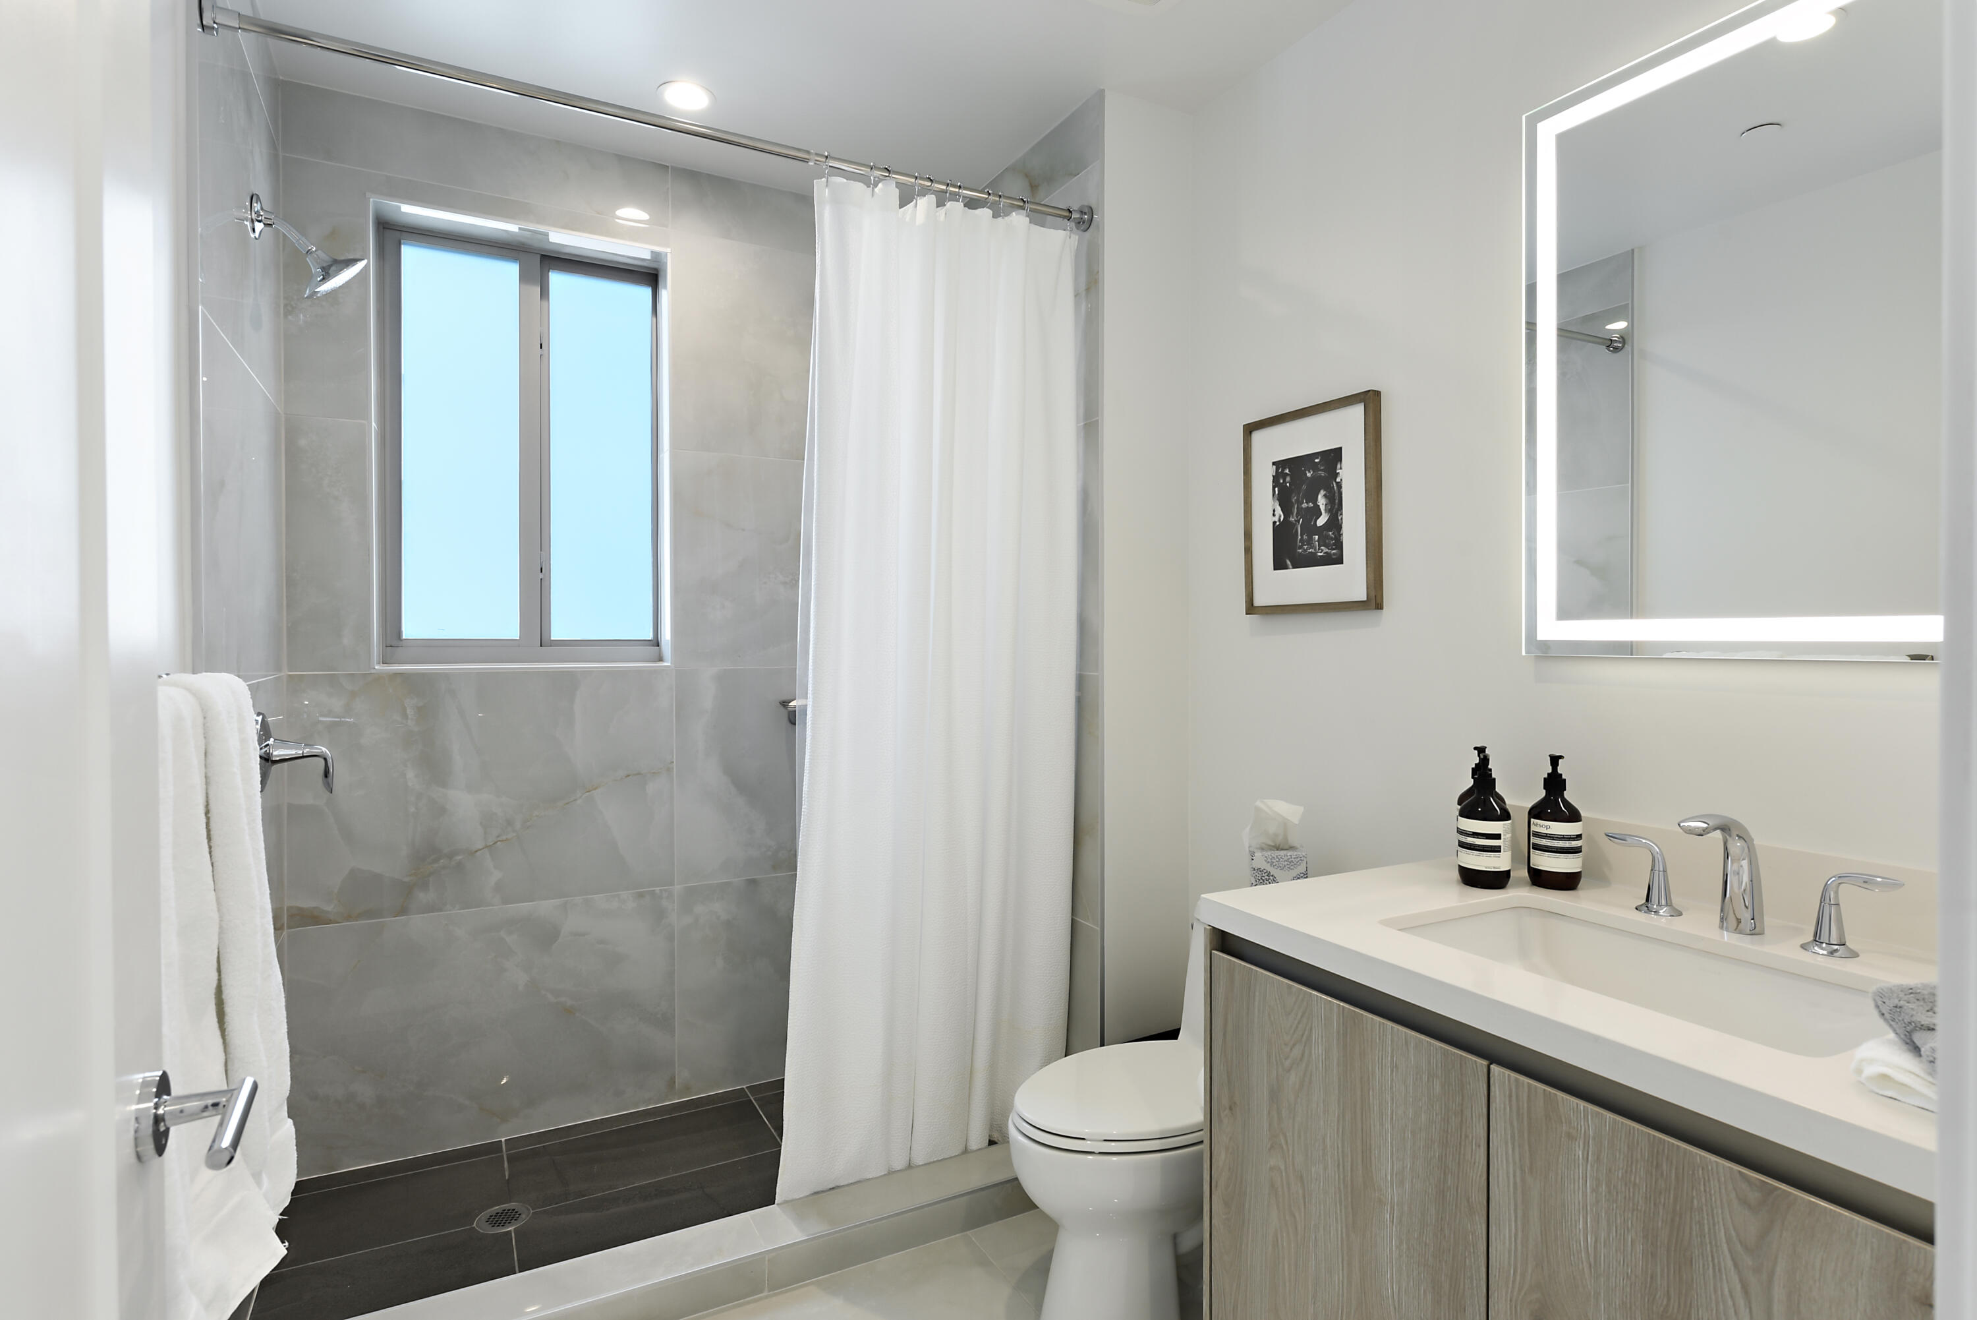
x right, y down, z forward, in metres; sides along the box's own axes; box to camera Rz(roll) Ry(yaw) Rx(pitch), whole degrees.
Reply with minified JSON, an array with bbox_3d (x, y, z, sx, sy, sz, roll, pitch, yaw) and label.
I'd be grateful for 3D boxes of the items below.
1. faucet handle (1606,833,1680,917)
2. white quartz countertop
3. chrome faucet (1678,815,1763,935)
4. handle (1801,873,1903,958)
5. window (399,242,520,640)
[{"bbox_3d":[0.946,0.308,1.507,0.058,0.100,0.103,-1,1,-28],"label":"faucet handle"},{"bbox_3d":[0.820,0.384,1.288,0.620,0.043,0.970,-1,1,-28],"label":"white quartz countertop"},{"bbox_3d":[0.952,0.279,1.356,0.157,0.157,0.047,-1,1,-28],"label":"chrome faucet"},{"bbox_3d":[1.046,0.309,1.263,0.057,0.100,0.100,-1,1,-28],"label":"handle"},{"bbox_3d":[-1.360,-0.550,2.692,0.267,0.993,0.030,-1,1,-28],"label":"window"}]

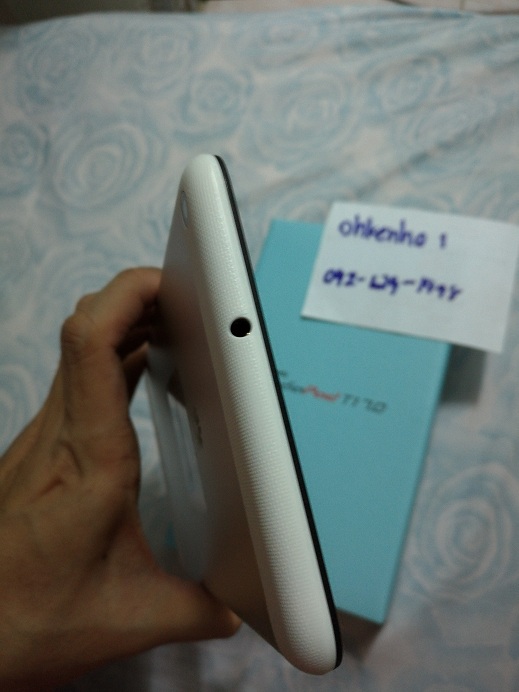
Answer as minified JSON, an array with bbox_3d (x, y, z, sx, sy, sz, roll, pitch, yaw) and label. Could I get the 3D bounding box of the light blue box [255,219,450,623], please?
[{"bbox_3d":[0.040,0.034,0.320,0.120,0.046,0.202,13,77,18],"label":"light blue box"}]

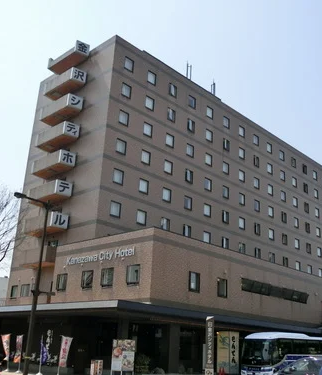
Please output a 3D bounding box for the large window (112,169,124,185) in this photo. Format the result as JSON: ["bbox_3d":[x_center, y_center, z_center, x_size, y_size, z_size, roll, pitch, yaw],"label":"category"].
[{"bbox_3d":[-3.800,-0.945,43.903,0.150,1.317,1.183,-15,-26,42],"label":"large window"}]

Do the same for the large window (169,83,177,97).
[{"bbox_3d":[1.278,-10.228,51.717,0.180,1.330,1.140,-15,-26,42],"label":"large window"}]

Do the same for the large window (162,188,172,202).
[{"bbox_3d":[0.579,0.747,48.078,0.150,1.348,1.199,-15,-26,42],"label":"large window"}]

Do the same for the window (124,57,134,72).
[{"bbox_3d":[-3.110,-11.960,47.788,0.150,1.360,1.164,-15,-26,42],"label":"window"}]

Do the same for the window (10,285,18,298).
[{"bbox_3d":[-14.047,9.987,47.036,1.109,1.227,0.150,-15,-25,42],"label":"window"}]

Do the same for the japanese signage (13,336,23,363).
[{"bbox_3d":[-10.088,11.409,34.694,0.600,1.850,0.080,13,-21,-26],"label":"japanese signage"}]

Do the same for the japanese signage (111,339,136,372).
[{"bbox_3d":[-1.960,8.893,25.949,1.250,1.580,0.120,9,-19,-17],"label":"japanese signage"}]

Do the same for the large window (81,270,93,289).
[{"bbox_3d":[-5.473,6.821,36.510,1.300,1.320,0.200,-15,-26,42],"label":"large window"}]

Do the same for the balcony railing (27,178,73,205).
[{"bbox_3d":[-10.515,0.536,46.314,4.751,1.346,1.661,-15,-26,42],"label":"balcony railing"}]

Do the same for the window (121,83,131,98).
[{"bbox_3d":[-3.153,-8.838,44.984,0.150,1.250,1.160,-14,-25,42],"label":"window"}]

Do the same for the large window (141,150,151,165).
[{"bbox_3d":[-1.427,-2.879,46.717,0.180,1.330,1.180,-15,-26,42],"label":"large window"}]

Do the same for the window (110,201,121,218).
[{"bbox_3d":[-3.943,1.890,42.714,0.150,1.338,1.172,-15,-25,42],"label":"window"}]

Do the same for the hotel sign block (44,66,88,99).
[{"bbox_3d":[-9.488,-10.067,48.040,4.620,1.400,1.460,-14,-25,42],"label":"hotel sign block"}]

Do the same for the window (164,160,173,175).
[{"bbox_3d":[0.721,-1.885,47.302,0.150,1.280,1.160,-14,-25,42],"label":"window"}]

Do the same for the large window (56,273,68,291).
[{"bbox_3d":[-7.814,7.456,38.677,1.300,1.320,0.200,-15,-26,42],"label":"large window"}]

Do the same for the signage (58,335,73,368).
[{"bbox_3d":[-5.360,9.311,27.796,0.650,1.780,0.120,6,-19,-9],"label":"signage"}]

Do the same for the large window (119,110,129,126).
[{"bbox_3d":[-3.437,-6.441,45.619,0.150,1.330,1.122,-15,-25,42],"label":"large window"}]

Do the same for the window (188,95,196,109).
[{"bbox_3d":[3.428,-9.347,53.916,0.150,1.335,1.201,-15,-25,42],"label":"window"}]

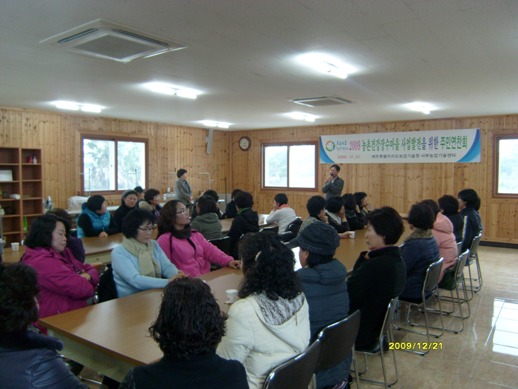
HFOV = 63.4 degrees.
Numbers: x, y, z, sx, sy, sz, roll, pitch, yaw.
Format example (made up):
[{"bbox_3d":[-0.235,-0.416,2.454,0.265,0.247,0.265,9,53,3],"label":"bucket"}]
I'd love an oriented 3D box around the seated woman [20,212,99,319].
[{"bbox_3d":[-1.132,0.770,2.586,0.770,1.276,0.550,1,4,19],"label":"seated woman"}]

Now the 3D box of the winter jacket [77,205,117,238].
[{"bbox_3d":[-2.000,0.440,5.234,0.380,0.580,0.500,2,4,31],"label":"winter jacket"}]

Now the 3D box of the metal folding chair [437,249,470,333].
[{"bbox_3d":[1.851,0.925,4.287,0.500,0.760,0.470,3,4,36],"label":"metal folding chair"}]

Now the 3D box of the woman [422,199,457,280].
[{"bbox_3d":[1.586,0.671,4.370,0.750,1.247,0.500,3,4,36],"label":"woman"}]

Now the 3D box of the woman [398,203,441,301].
[{"bbox_3d":[1.261,0.695,3.920,0.750,1.256,0.500,3,4,36],"label":"woman"}]

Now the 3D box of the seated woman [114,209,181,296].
[{"bbox_3d":[-0.713,0.746,3.047,0.770,1.266,0.510,2,4,34],"label":"seated woman"}]

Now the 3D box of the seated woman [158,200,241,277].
[{"bbox_3d":[-0.447,0.701,3.534,0.770,1.294,0.600,3,5,39],"label":"seated woman"}]

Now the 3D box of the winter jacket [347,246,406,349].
[{"bbox_3d":[0.803,0.688,2.896,0.460,0.660,0.520,2,4,28],"label":"winter jacket"}]

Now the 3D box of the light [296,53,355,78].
[{"bbox_3d":[0.672,-1.238,4.017,0.280,0.100,1.100,3,4,36],"label":"light"}]

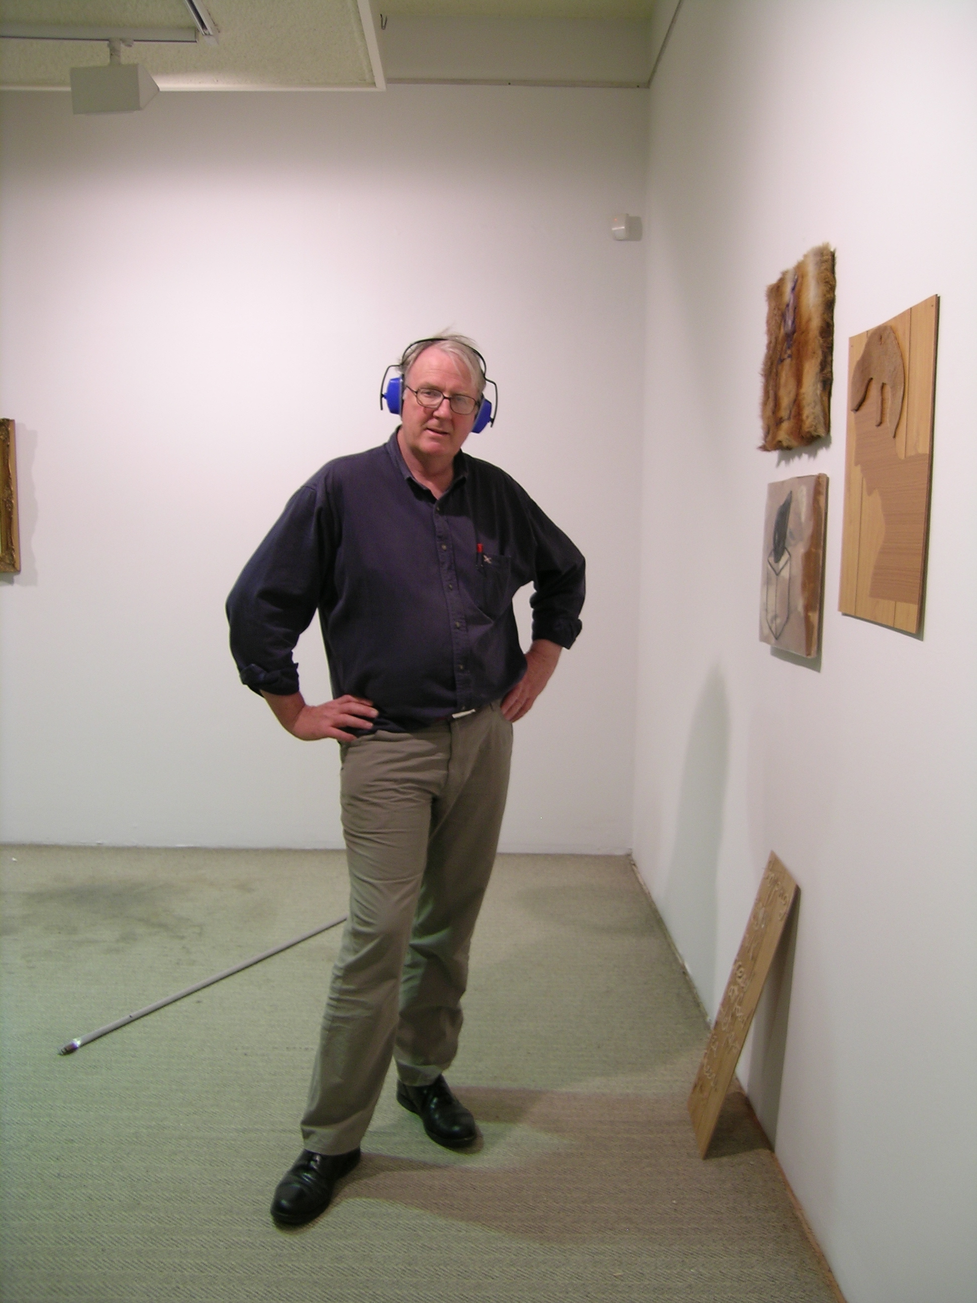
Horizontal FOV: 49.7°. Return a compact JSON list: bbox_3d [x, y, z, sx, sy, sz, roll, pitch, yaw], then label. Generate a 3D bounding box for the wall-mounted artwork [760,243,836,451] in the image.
[{"bbox_3d":[0.649,-0.618,2.210,0.024,0.370,0.463,0,7,-1],"label":"wall-mounted artwork"}]

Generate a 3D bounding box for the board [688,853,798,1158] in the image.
[{"bbox_3d":[0.577,0.802,2.407,0.013,0.678,0.194,14,11,-3],"label":"board"}]

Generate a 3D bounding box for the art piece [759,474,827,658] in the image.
[{"bbox_3d":[0.645,-0.183,2.233,0.020,0.358,0.369,0,7,-1],"label":"art piece"}]

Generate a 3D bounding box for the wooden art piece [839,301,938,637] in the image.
[{"bbox_3d":[0.654,-0.294,1.732,0.016,0.491,0.354,0,7,-1],"label":"wooden art piece"}]

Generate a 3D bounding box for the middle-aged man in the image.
[{"bbox_3d":[-0.180,0.231,2.308,0.750,1.815,0.430,-2,8,-21],"label":"middle-aged man"}]

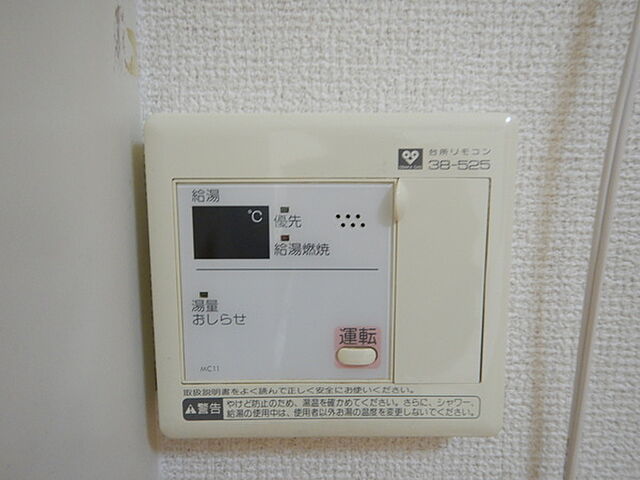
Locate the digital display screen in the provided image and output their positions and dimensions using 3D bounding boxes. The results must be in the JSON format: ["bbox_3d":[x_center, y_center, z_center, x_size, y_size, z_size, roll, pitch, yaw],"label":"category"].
[{"bbox_3d":[-0.032,-0.003,0.160,0.027,0.019,0.004,0,7,0],"label":"digital display screen"}]

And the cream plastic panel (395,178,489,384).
[{"bbox_3d":[0.043,0.016,0.163,0.034,0.075,0.006,0,7,0],"label":"cream plastic panel"}]

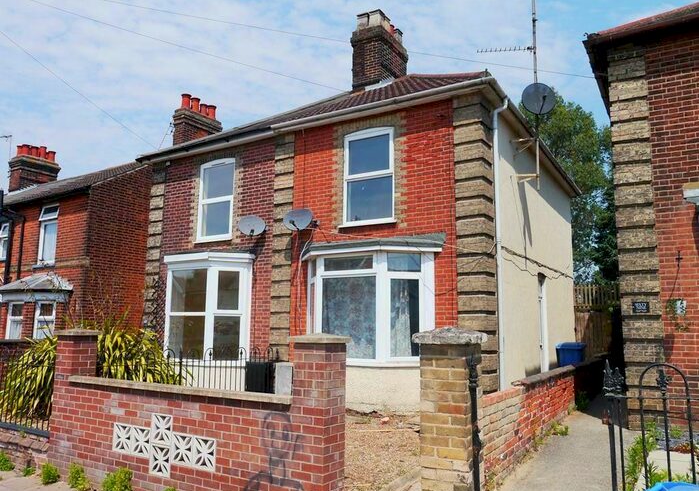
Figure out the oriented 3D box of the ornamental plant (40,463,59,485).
[{"bbox_3d":[-3.361,2.561,6.341,0.185,0.186,0.163,-4,-10,31],"label":"ornamental plant"}]

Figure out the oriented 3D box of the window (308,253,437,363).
[{"bbox_3d":[0.145,1.061,9.553,2.520,1.850,0.580,-4,-10,31],"label":"window"}]

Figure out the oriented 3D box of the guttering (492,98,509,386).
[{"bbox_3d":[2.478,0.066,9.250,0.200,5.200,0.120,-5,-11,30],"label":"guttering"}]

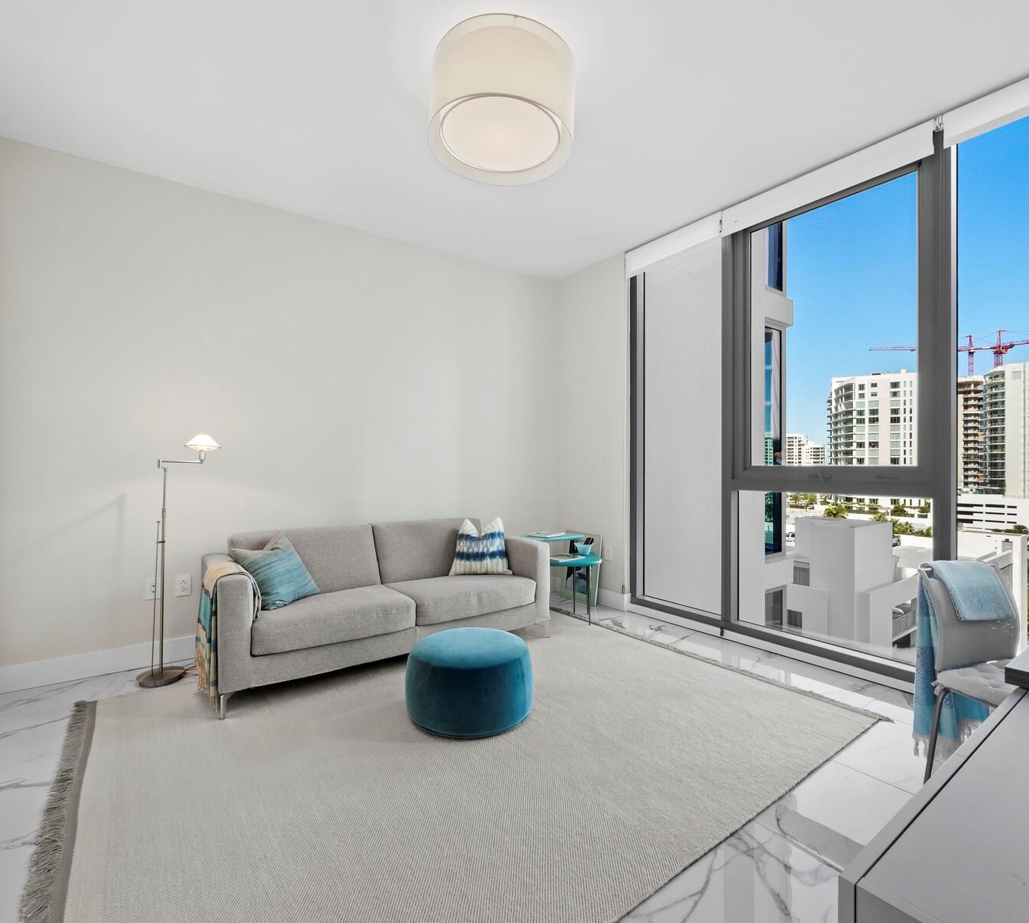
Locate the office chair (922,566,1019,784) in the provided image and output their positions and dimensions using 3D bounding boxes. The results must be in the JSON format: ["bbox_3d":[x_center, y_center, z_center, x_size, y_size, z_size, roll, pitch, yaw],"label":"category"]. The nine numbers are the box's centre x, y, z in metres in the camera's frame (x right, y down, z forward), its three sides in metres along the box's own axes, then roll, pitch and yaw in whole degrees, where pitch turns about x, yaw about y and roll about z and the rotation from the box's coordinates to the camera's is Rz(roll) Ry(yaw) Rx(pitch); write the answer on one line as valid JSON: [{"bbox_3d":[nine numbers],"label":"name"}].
[{"bbox_3d":[1.820,0.813,1.680,0.480,0.860,0.540,0,0,-19],"label":"office chair"}]

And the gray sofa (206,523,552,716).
[{"bbox_3d":[-0.836,0.846,3.328,2.040,0.810,0.870,0,0,-35],"label":"gray sofa"}]

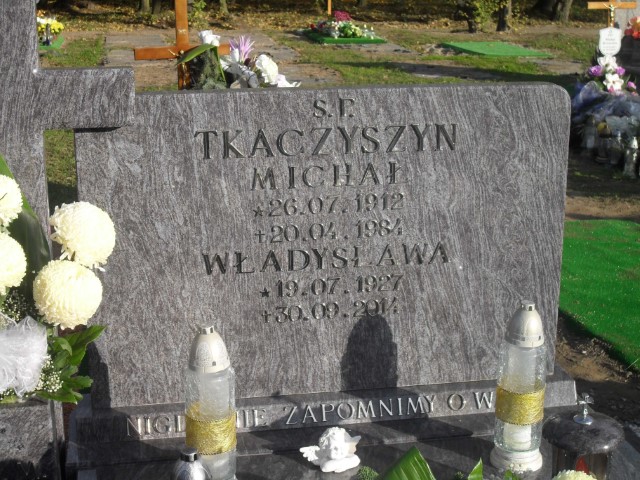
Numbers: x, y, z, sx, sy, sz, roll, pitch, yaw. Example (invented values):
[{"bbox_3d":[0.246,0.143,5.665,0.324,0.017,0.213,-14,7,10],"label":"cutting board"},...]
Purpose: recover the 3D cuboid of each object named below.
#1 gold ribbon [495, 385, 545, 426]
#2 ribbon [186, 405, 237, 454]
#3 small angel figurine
[{"bbox_3d":[0.415,0.330,2.180,0.097,0.069,0.097,0,16,0],"label":"gold ribbon"},{"bbox_3d":[-0.211,0.364,2.047,0.097,0.068,0.097,0,16,0],"label":"ribbon"},{"bbox_3d":[0.027,0.421,2.148,0.120,0.080,0.070,-8,18,-27],"label":"small angel figurine"}]

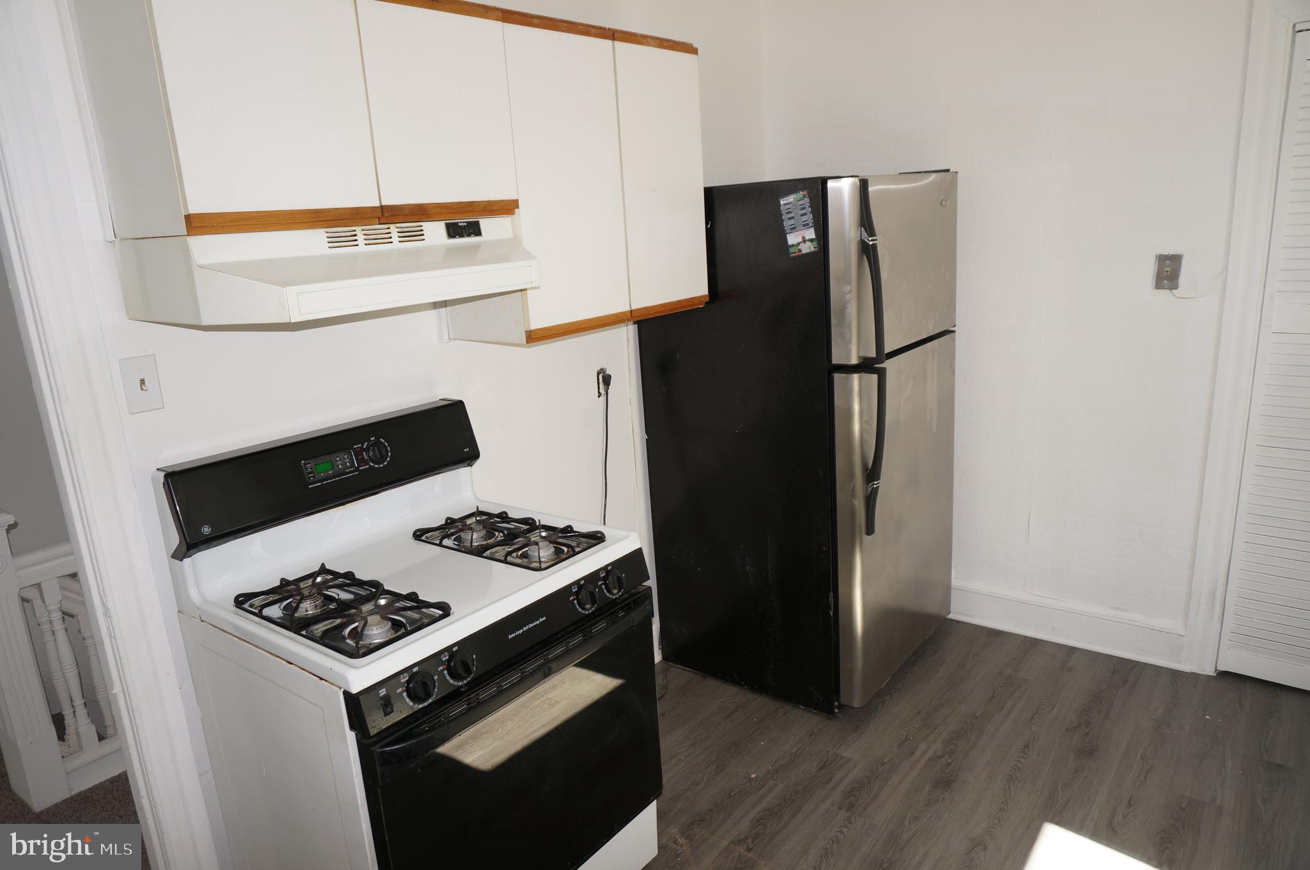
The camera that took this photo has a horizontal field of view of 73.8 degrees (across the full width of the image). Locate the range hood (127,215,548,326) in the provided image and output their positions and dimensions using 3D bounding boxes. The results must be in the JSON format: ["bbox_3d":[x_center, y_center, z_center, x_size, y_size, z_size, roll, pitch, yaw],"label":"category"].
[{"bbox_3d":[-0.630,-0.366,1.861,0.470,0.155,0.771,8,19,38],"label":"range hood"}]

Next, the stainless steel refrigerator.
[{"bbox_3d":[0.536,-0.028,3.107,0.817,1.690,0.786,7,18,38],"label":"stainless steel refrigerator"}]

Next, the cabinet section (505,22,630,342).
[{"bbox_3d":[-0.327,-0.654,2.296,0.320,0.723,0.381,7,18,38],"label":"cabinet section"}]

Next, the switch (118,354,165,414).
[{"bbox_3d":[-1.036,-0.101,1.767,0.015,0.113,0.068,8,19,38],"label":"switch"}]

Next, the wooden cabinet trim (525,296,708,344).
[{"bbox_3d":[-0.082,-0.329,2.433,0.022,0.037,0.757,8,19,38],"label":"wooden cabinet trim"}]

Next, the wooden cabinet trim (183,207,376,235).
[{"bbox_3d":[-0.690,-0.408,1.650,0.022,0.038,0.389,8,19,38],"label":"wooden cabinet trim"}]

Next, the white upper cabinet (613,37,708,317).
[{"bbox_3d":[-0.099,-0.737,2.581,0.325,0.725,0.372,8,19,38],"label":"white upper cabinet"}]

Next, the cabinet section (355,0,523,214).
[{"bbox_3d":[-0.575,-0.716,1.976,0.320,0.417,0.380,7,18,38],"label":"cabinet section"}]

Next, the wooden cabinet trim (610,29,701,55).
[{"bbox_3d":[-0.001,-1.080,2.394,0.022,0.037,0.372,8,19,38],"label":"wooden cabinet trim"}]

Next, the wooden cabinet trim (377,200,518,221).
[{"bbox_3d":[-0.448,-0.496,1.939,0.022,0.038,0.381,8,19,38],"label":"wooden cabinet trim"}]

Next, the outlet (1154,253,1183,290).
[{"bbox_3d":[1.610,-0.511,2.735,0.069,0.109,0.012,8,19,38],"label":"outlet"}]

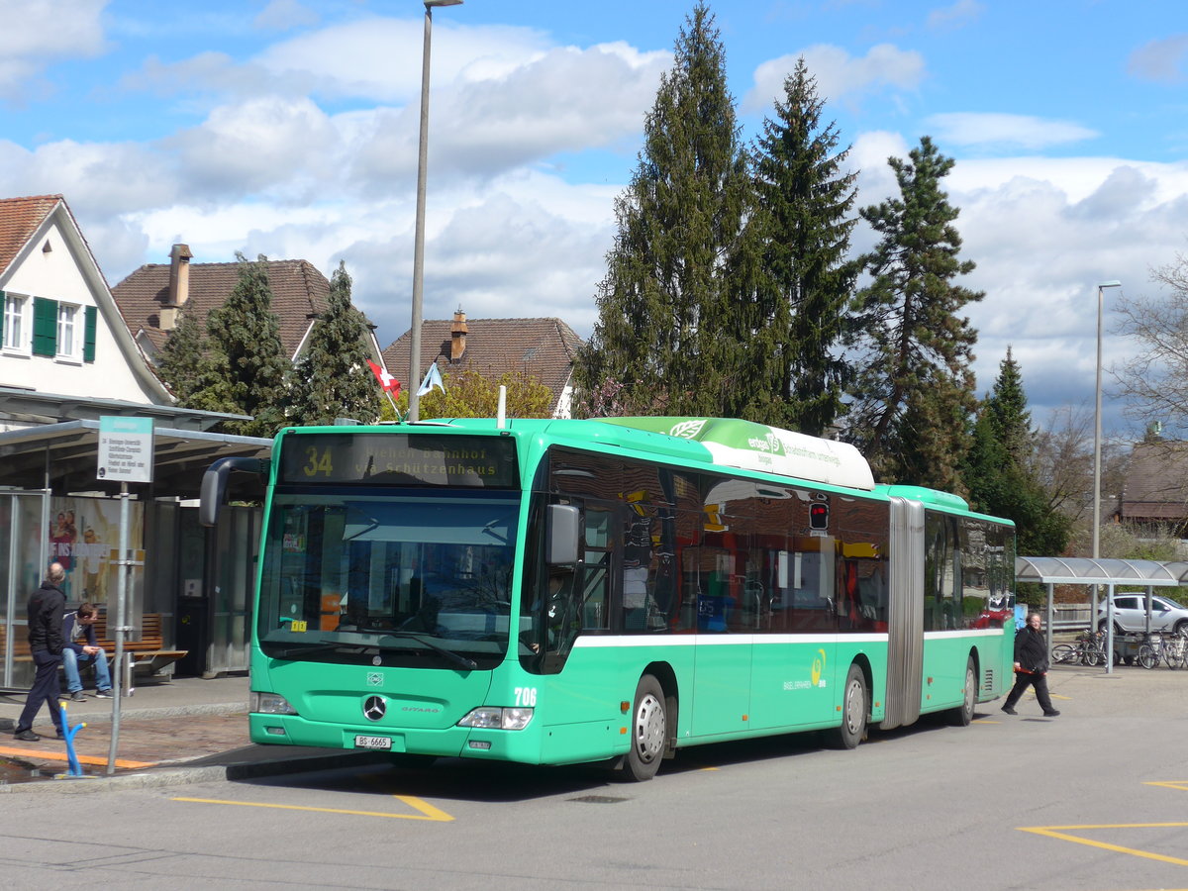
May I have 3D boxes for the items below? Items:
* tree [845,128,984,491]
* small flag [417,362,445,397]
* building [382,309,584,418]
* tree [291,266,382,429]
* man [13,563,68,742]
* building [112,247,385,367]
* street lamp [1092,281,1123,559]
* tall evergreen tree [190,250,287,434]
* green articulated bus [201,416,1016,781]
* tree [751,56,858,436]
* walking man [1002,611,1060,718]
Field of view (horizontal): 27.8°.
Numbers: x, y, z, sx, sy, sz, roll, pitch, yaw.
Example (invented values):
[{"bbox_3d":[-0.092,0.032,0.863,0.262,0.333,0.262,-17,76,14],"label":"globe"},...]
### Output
[{"bbox_3d":[9.532,-1.568,72.528,4.300,15.700,4.300,2,-3,0],"label":"tree"},{"bbox_3d":[-1.303,-0.531,19.100,0.240,0.290,0.120,0,-4,22],"label":"small flag"},{"bbox_3d":[-3.873,0.991,86.666,8.200,11.510,8.500,0,-4,25],"label":"building"},{"bbox_3d":[-6.826,0.203,61.702,2.700,9.910,2.700,2,-3,0],"label":"tree"},{"bbox_3d":[-5.234,1.955,22.700,0.620,1.700,0.520,4,-4,-35],"label":"man"},{"bbox_3d":[-11.614,-0.152,74.666,8.200,11.900,8.500,0,-4,28],"label":"building"},{"bbox_3d":[13.262,0.749,62.696,0.750,10.110,0.250,2,-3,0],"label":"street lamp"},{"bbox_3d":[-9.282,0.039,61.696,3.100,10.090,3.100,2,-3,0],"label":"tall evergreen tree"},{"bbox_3d":[1.760,1.654,27.001,2.800,3.340,17.950,0,-4,22],"label":"green articulated bus"},{"bbox_3d":[5.985,-2.792,71.464,4.400,17.810,4.400,2,-3,0],"label":"tree"},{"bbox_3d":[6.514,3.246,35.800,0.820,1.610,0.580,0,-4,25],"label":"walking man"}]

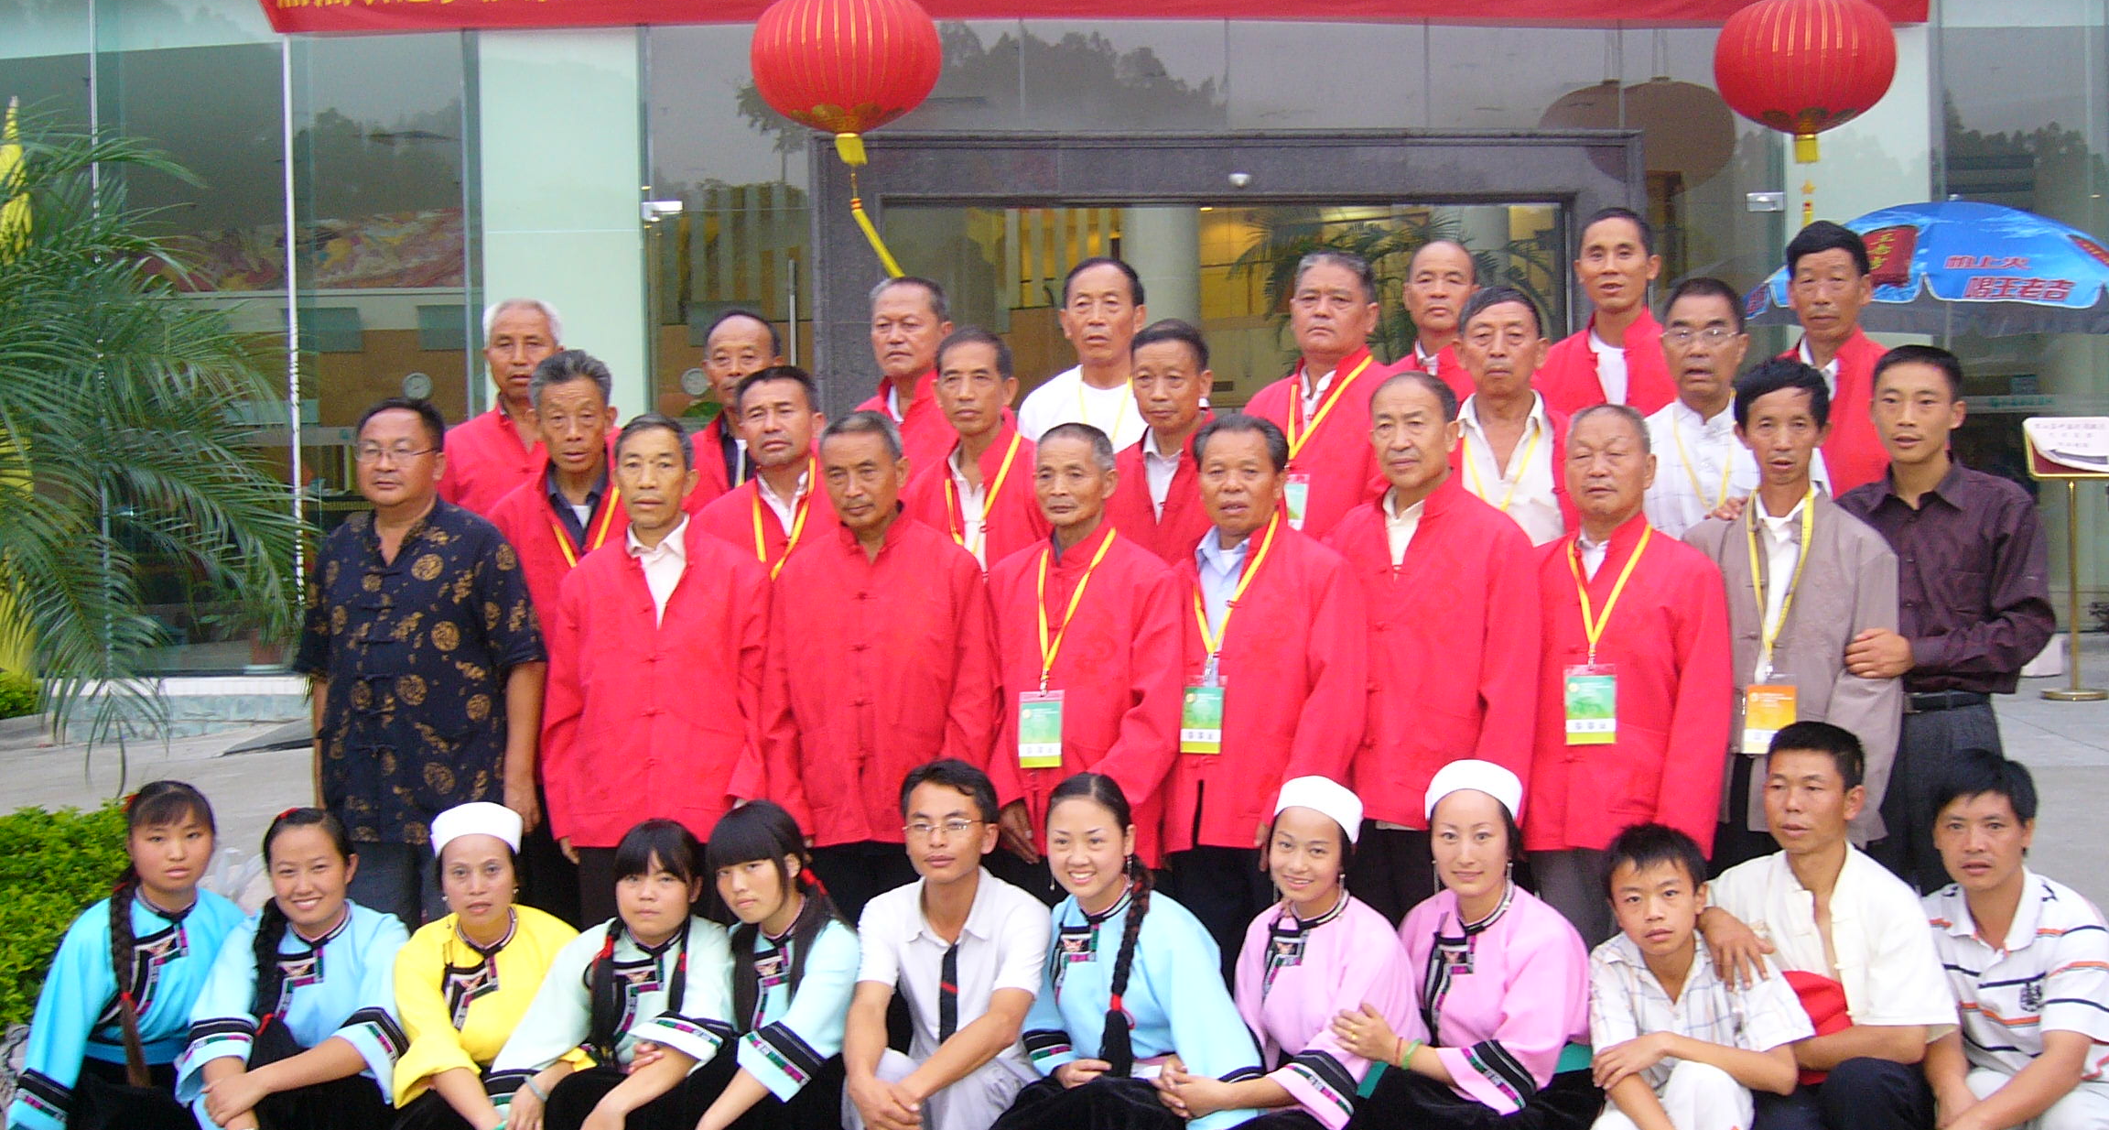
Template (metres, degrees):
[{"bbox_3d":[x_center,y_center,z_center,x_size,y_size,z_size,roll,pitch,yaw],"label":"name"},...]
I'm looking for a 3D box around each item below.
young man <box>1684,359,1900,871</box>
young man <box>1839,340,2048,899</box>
[{"bbox_3d":[1.538,0.404,4.793,0.500,1.664,0.310,-1,0,20],"label":"young man"},{"bbox_3d":[1.831,0.389,4.758,0.520,1.682,0.360,-1,0,30],"label":"young man"}]

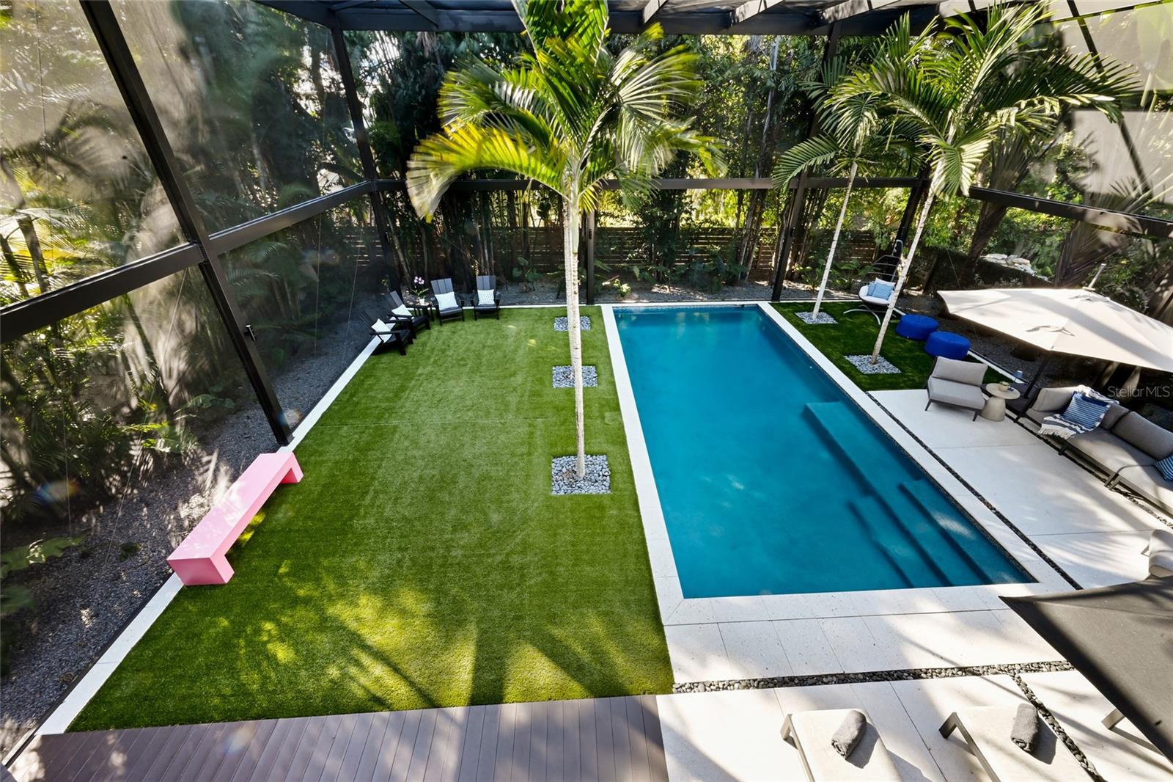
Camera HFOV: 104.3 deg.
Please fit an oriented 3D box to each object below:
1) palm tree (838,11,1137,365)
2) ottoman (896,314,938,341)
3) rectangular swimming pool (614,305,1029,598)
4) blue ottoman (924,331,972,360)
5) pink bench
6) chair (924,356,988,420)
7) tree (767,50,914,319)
[{"bbox_3d":[6.565,-3.209,8.528,4.800,6.150,4.200,-2,31,-2],"label":"palm tree"},{"bbox_3d":[8.257,-1.596,11.371,0.860,0.410,0.860,-2,31,-2],"label":"ottoman"},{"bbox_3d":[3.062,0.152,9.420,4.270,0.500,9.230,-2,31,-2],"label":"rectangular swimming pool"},{"bbox_3d":[8.217,-1.028,10.367,0.780,0.380,0.780,-2,31,-2],"label":"blue ottoman"},{"bbox_3d":[-4.592,1.623,6.146,0.472,0.454,1.902,-2,31,-2],"label":"pink bench"},{"bbox_3d":[6.878,-0.024,8.471,0.790,0.760,0.880,15,35,23],"label":"chair"},{"bbox_3d":[5.982,-4.419,10.849,3.100,5.700,3.000,-2,31,-2],"label":"tree"}]

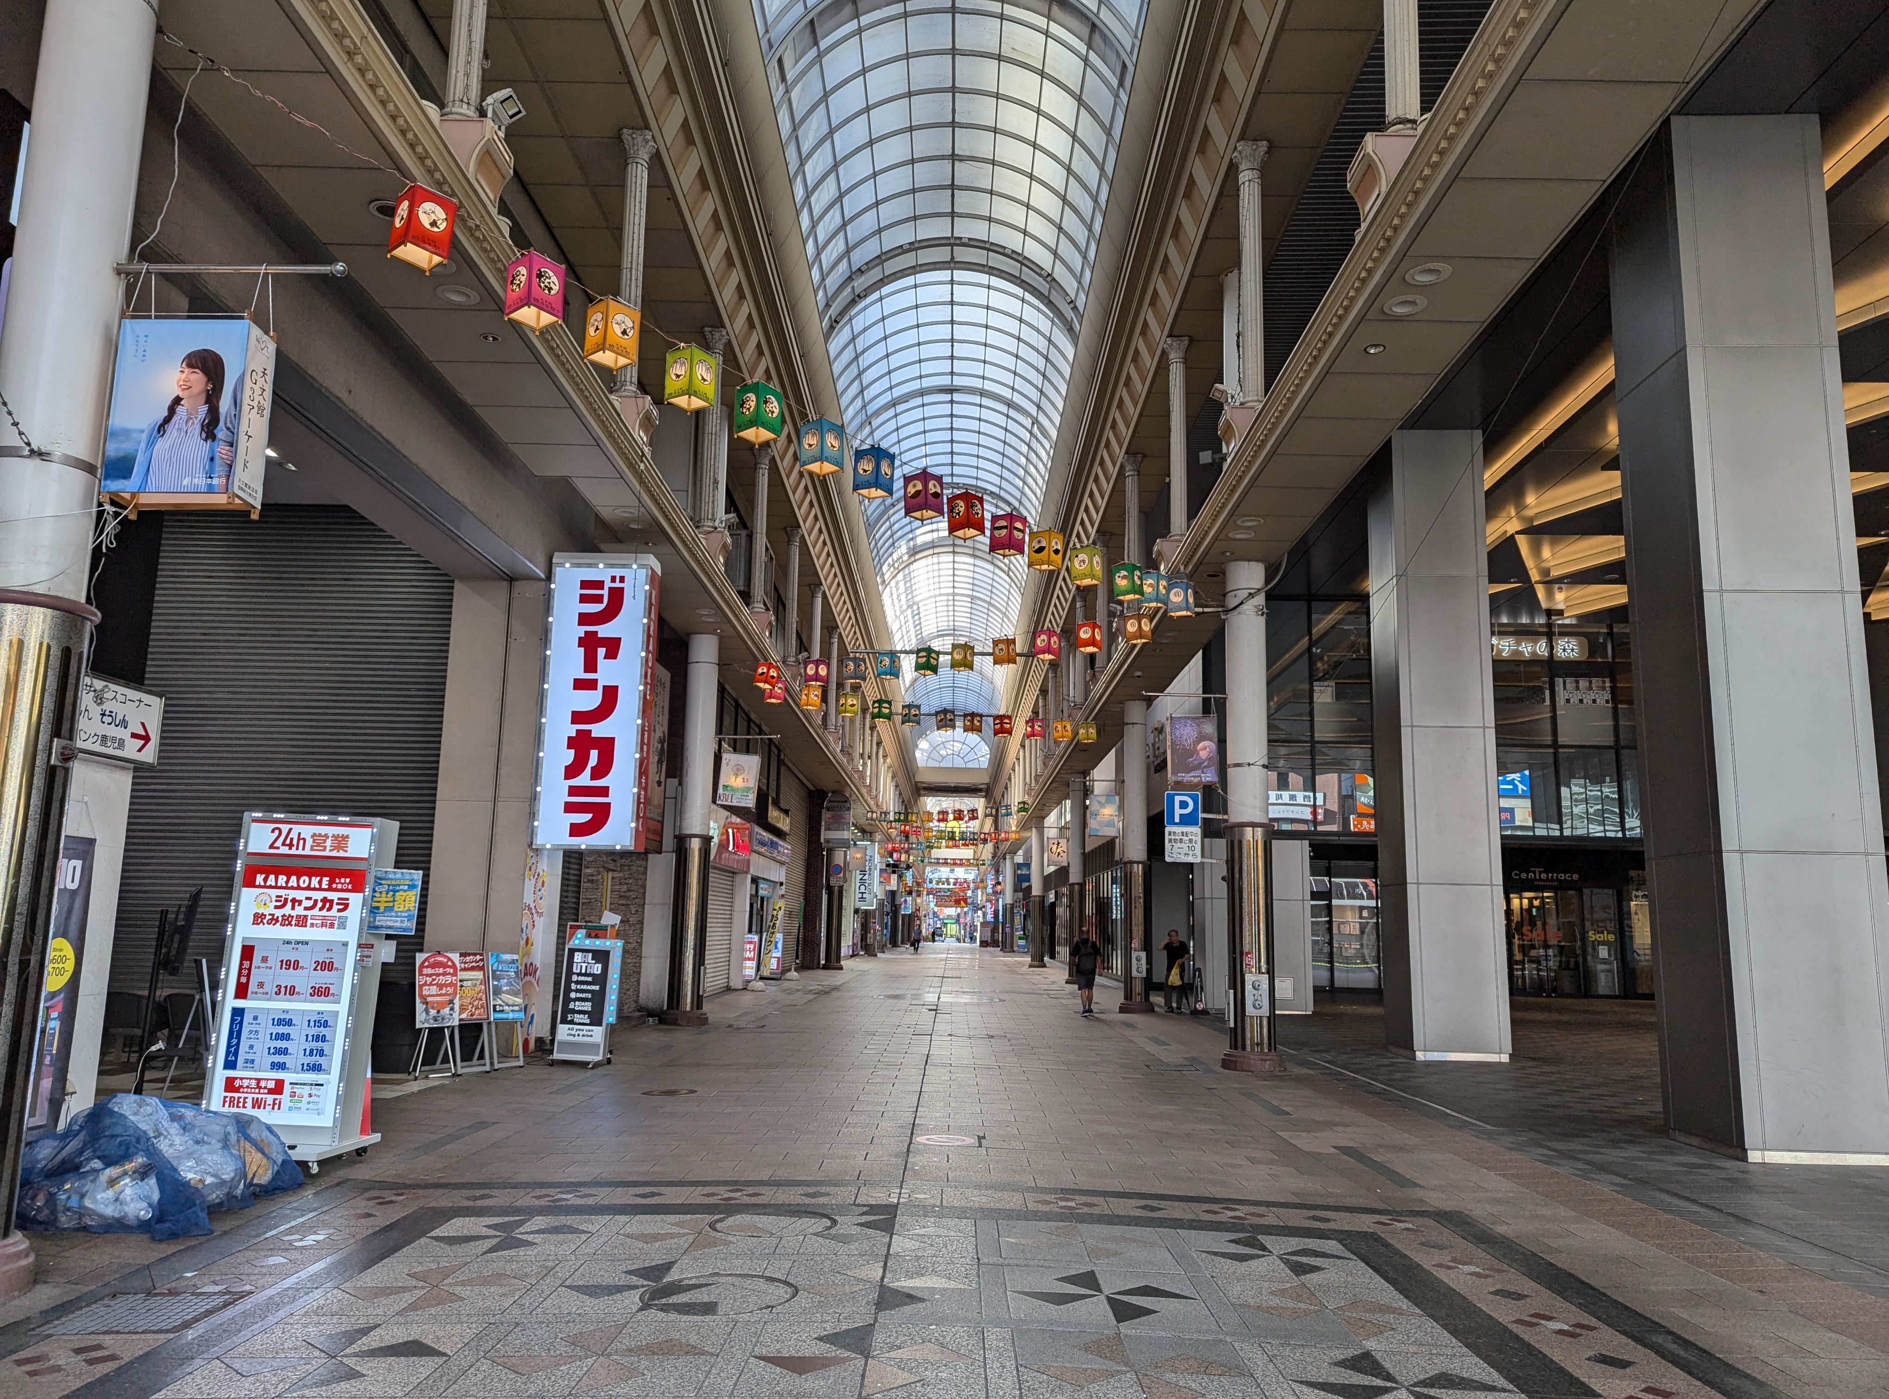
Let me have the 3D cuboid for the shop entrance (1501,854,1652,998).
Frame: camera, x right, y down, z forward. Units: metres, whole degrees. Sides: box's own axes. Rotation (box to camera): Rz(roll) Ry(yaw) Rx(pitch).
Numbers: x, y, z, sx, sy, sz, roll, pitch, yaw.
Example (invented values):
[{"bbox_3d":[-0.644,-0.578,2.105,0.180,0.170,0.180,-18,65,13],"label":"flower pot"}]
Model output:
[{"bbox_3d":[18.443,6.568,38.205,4.400,4.200,0.500,1,-10,1],"label":"shop entrance"}]

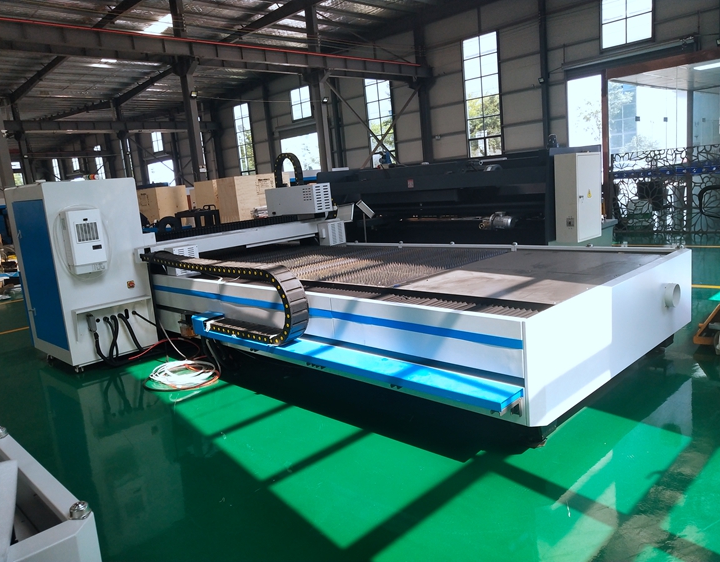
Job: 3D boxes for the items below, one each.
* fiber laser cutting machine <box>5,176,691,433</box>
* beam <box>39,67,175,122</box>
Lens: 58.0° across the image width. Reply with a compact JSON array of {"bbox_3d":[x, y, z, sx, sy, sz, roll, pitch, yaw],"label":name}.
[{"bbox_3d":[-0.451,-0.175,5.335,2.830,1.700,5.059,-15,14,-43],"label":"fiber laser cutting machine"},{"bbox_3d":[-14.090,-9.611,35.035,14.865,0.800,0.350,4,14,42],"label":"beam"}]

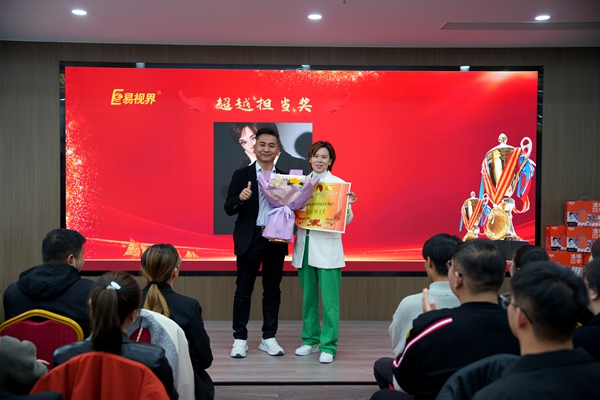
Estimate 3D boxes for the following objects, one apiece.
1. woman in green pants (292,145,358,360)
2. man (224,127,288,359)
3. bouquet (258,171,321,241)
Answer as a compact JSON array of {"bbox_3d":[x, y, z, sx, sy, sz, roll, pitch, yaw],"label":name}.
[{"bbox_3d":[0.185,0.373,4.919,0.460,1.636,0.410,1,2,11],"label":"woman in green pants"},{"bbox_3d":[-0.335,0.313,5.007,0.480,1.746,0.400,0,2,-7],"label":"man"},{"bbox_3d":[-0.092,0.048,4.767,0.430,0.500,0.280,4,5,-5],"label":"bouquet"}]

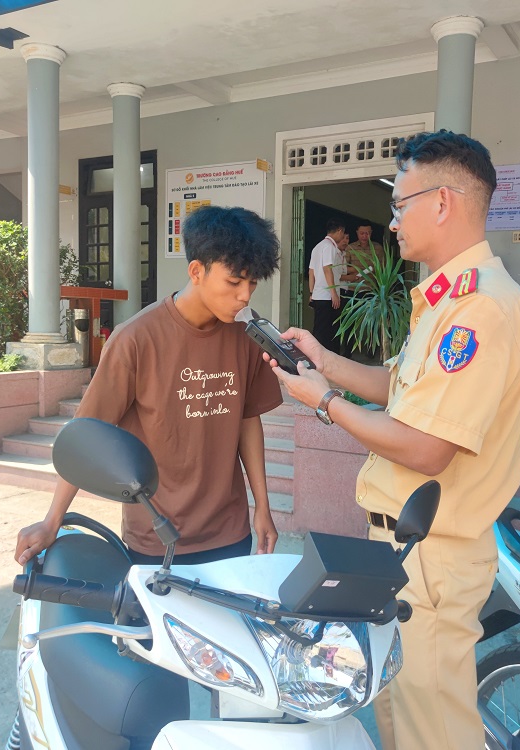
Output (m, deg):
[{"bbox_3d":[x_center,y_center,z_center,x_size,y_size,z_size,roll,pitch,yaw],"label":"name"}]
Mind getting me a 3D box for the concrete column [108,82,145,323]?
[{"bbox_3d":[-1.525,-1.690,7.906,0.460,3.120,0.460,1,5,0],"label":"concrete column"}]

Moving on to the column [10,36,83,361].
[{"bbox_3d":[-2.136,-1.613,6.836,0.530,3.120,0.520,4,5,29],"label":"column"}]

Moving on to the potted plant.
[{"bbox_3d":[0.998,-0.506,5.650,0.780,1.200,0.780,4,5,29],"label":"potted plant"}]

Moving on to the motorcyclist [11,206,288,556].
[{"bbox_3d":[-0.301,0.426,1.840,0.640,1.690,0.470,-1,5,-25],"label":"motorcyclist"}]

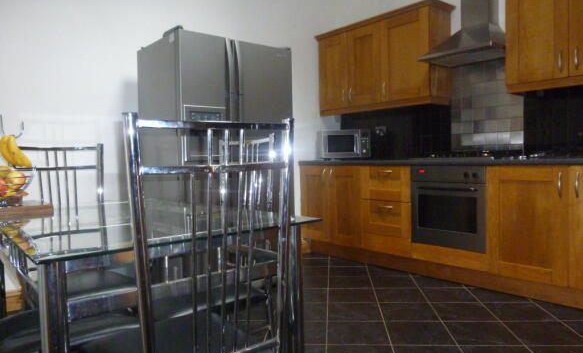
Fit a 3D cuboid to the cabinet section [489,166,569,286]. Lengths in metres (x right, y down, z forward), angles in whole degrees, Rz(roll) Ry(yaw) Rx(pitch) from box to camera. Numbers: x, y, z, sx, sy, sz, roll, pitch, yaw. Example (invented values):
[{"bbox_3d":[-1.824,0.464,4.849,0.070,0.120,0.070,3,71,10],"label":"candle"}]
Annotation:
[{"bbox_3d":[1.734,0.289,2.923,0.570,0.735,0.486,-4,3,-42],"label":"cabinet section"}]

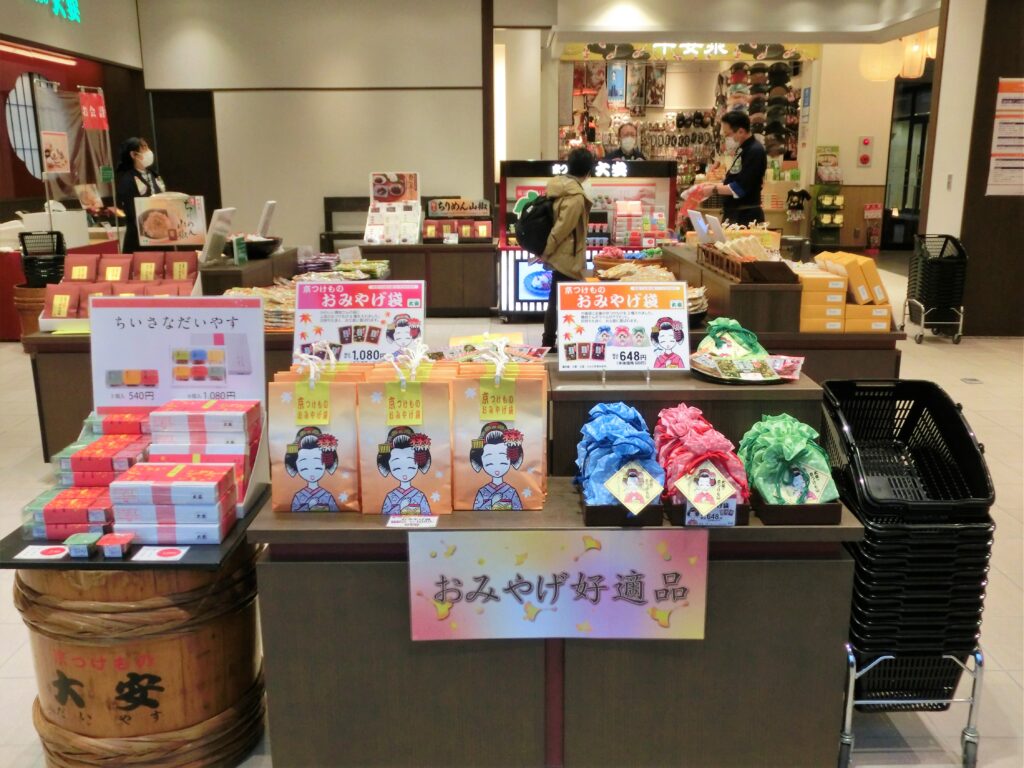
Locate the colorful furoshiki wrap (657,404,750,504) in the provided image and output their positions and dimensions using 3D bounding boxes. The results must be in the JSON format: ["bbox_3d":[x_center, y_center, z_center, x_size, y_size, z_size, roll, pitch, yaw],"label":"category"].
[{"bbox_3d":[0.371,0.147,1.756,0.145,0.168,0.225,0,14,0],"label":"colorful furoshiki wrap"}]

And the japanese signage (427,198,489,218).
[{"bbox_3d":[-0.491,-1.621,8.199,0.581,0.171,0.030,0,14,0],"label":"japanese signage"}]

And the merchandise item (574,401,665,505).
[{"bbox_3d":[0.206,0.148,1.757,0.147,0.168,0.225,0,14,0],"label":"merchandise item"}]

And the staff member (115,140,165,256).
[{"bbox_3d":[-2.452,-0.842,5.969,0.280,1.574,0.410,11,17,38],"label":"staff member"}]

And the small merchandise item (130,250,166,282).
[{"bbox_3d":[-2.033,-0.646,4.978,0.165,0.200,0.050,0,-17,0],"label":"small merchandise item"}]

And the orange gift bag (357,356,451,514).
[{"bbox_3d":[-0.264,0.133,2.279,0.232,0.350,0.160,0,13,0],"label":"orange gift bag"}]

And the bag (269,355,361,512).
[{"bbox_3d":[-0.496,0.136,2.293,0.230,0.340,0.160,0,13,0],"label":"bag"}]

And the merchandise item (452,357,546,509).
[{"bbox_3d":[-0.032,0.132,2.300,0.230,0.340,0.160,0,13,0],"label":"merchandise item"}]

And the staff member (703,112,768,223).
[{"bbox_3d":[1.361,-0.821,5.563,0.420,1.687,0.470,-3,14,-12],"label":"staff member"}]

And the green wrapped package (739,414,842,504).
[{"bbox_3d":[0.532,0.156,1.743,0.150,0.155,0.185,0,14,0],"label":"green wrapped package"}]

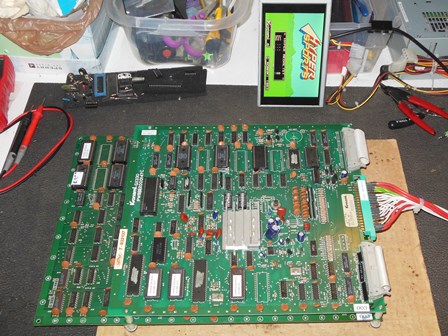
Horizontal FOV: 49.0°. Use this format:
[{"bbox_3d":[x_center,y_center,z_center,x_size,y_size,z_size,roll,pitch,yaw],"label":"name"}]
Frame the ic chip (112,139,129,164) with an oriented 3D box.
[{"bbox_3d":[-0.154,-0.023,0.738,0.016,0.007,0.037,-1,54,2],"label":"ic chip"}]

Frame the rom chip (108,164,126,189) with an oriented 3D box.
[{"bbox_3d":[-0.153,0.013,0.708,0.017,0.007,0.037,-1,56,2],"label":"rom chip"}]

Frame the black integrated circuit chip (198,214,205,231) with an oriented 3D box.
[{"bbox_3d":[-0.029,0.072,0.636,0.008,0.004,0.024,-1,56,2],"label":"black integrated circuit chip"}]

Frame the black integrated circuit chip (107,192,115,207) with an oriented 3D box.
[{"bbox_3d":[-0.158,0.045,0.688,0.008,0.004,0.020,-1,56,2],"label":"black integrated circuit chip"}]

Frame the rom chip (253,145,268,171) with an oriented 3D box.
[{"bbox_3d":[0.049,-0.013,0.687,0.016,0.008,0.038,0,56,1],"label":"rom chip"}]

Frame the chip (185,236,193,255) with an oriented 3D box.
[{"bbox_3d":[-0.043,0.097,0.609,0.007,0.004,0.023,-1,55,1],"label":"chip"}]

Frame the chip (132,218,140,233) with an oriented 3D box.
[{"bbox_3d":[-0.113,0.075,0.639,0.007,0.004,0.019,-1,54,2],"label":"chip"}]

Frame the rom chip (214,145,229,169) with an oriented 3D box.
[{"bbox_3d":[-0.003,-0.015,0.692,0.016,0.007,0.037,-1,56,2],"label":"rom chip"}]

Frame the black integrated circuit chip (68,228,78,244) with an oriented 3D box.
[{"bbox_3d":[-0.200,0.091,0.653,0.008,0.004,0.020,0,56,1],"label":"black integrated circuit chip"}]

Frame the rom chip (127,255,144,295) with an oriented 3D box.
[{"bbox_3d":[-0.107,0.130,0.599,0.015,0.005,0.052,-1,56,2],"label":"rom chip"}]

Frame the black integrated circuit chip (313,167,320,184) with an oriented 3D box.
[{"bbox_3d":[0.127,0.011,0.675,0.008,0.004,0.024,-1,54,2],"label":"black integrated circuit chip"}]

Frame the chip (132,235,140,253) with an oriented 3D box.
[{"bbox_3d":[-0.111,0.096,0.620,0.008,0.004,0.020,0,56,1],"label":"chip"}]

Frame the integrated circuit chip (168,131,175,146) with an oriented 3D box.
[{"bbox_3d":[-0.076,-0.040,0.707,0.007,0.004,0.021,-1,55,1],"label":"integrated circuit chip"}]

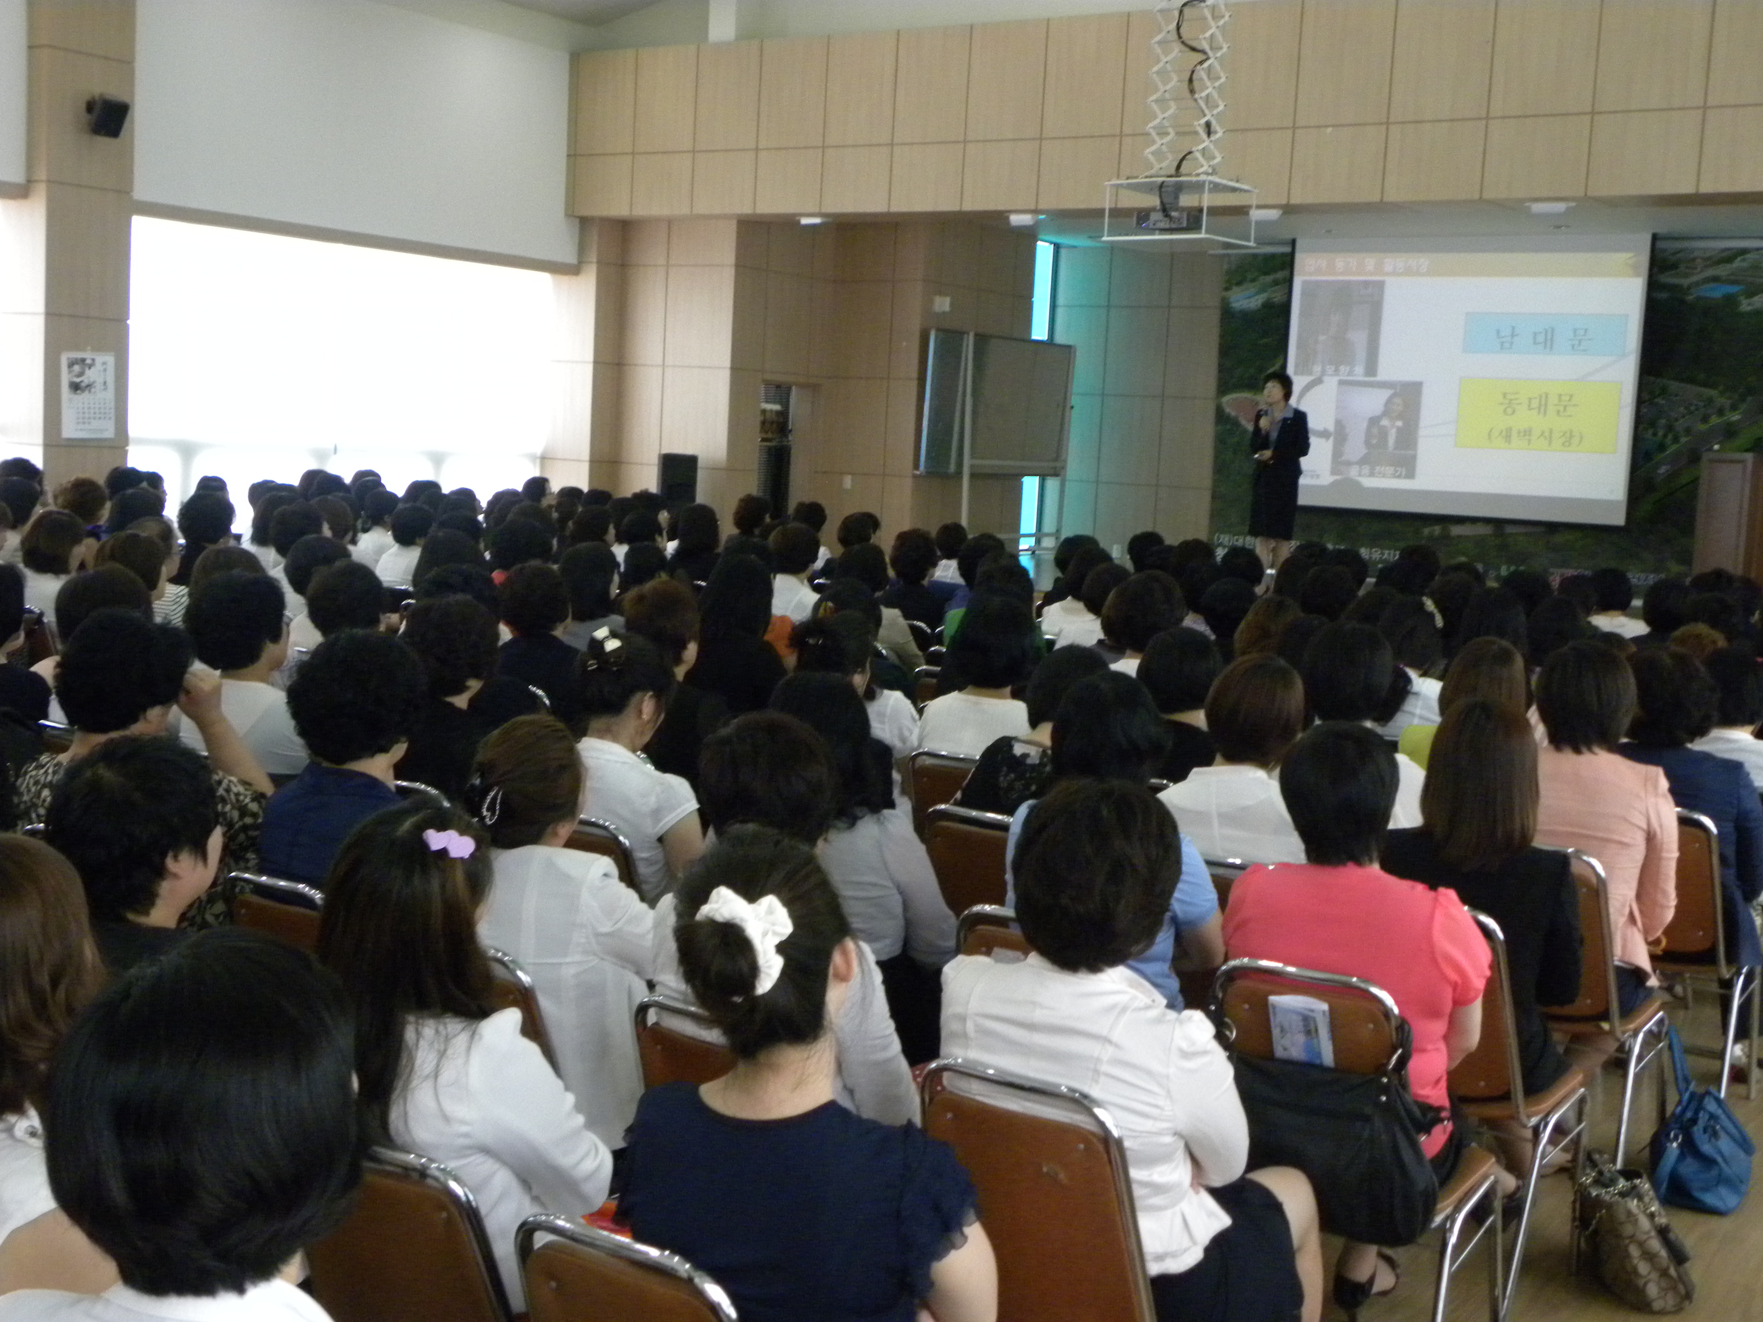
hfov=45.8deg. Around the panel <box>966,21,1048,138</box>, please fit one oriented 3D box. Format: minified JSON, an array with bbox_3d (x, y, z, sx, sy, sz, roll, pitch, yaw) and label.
[{"bbox_3d":[1.000,-4.592,16.534,0.715,0.913,0.030,8,8,35],"label":"panel"}]

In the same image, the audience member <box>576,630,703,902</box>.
[{"bbox_3d":[-0.482,0.556,4.951,0.460,1.290,0.740,7,7,34],"label":"audience member"}]

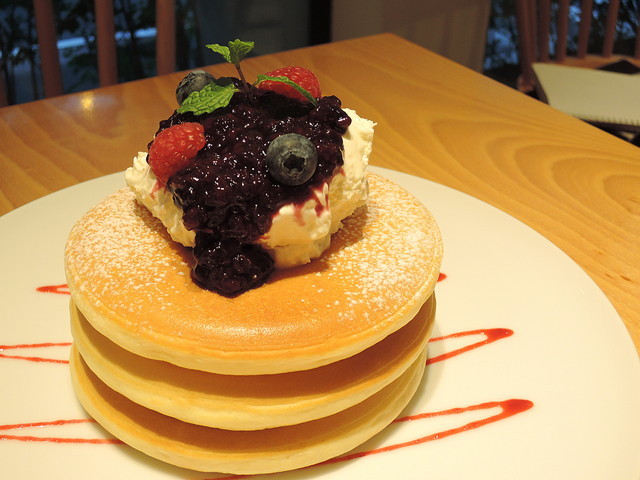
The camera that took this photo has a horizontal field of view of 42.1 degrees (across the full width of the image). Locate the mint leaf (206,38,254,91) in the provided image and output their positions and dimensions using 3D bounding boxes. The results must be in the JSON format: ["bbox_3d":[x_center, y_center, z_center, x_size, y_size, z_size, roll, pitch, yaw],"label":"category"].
[{"bbox_3d":[-0.030,-0.059,0.278,0.017,0.015,0.011,0,29,0],"label":"mint leaf"}]

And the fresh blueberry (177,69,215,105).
[{"bbox_3d":[-0.043,-0.052,0.286,0.014,0.013,0.014,0,29,0],"label":"fresh blueberry"}]

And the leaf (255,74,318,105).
[{"bbox_3d":[-0.011,-0.051,0.281,0.021,0.006,0.012,20,15,5],"label":"leaf"}]

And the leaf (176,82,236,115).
[{"bbox_3d":[-0.037,-0.046,0.275,0.022,0.005,0.013,-26,59,-28],"label":"leaf"}]

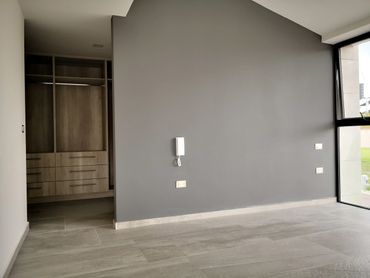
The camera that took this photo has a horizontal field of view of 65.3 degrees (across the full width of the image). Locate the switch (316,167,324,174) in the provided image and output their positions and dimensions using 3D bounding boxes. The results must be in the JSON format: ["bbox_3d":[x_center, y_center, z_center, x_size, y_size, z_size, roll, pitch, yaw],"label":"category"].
[{"bbox_3d":[1.937,0.453,4.147,0.122,0.081,0.012,-1,0,-20],"label":"switch"}]

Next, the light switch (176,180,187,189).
[{"bbox_3d":[-0.043,0.532,3.411,0.122,0.081,0.012,-1,0,-20],"label":"light switch"}]

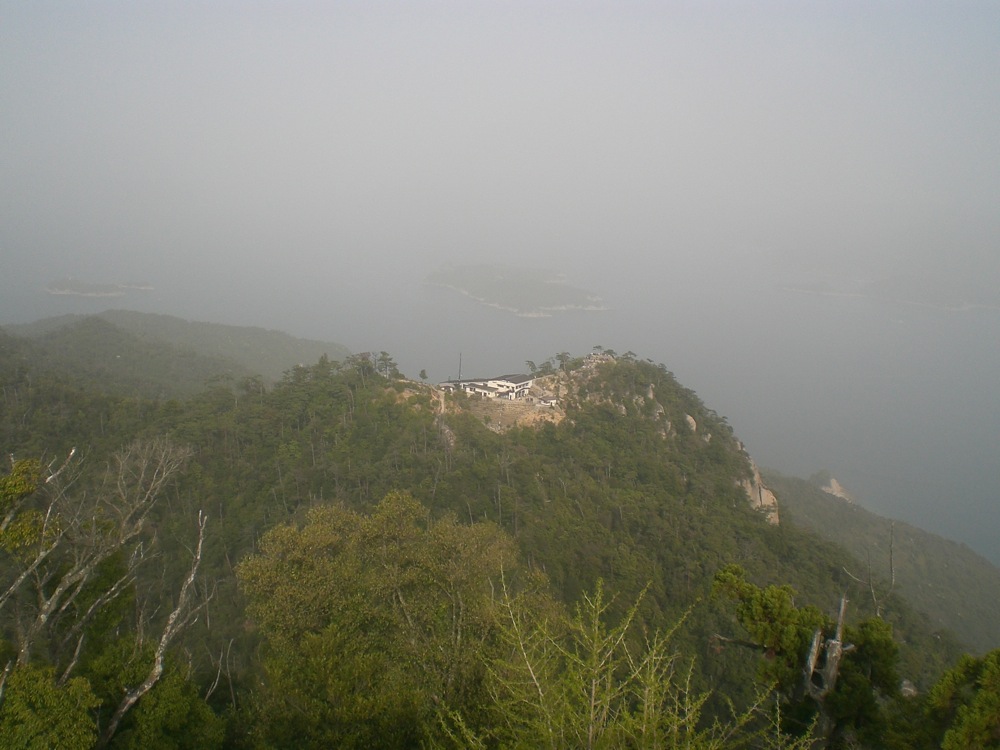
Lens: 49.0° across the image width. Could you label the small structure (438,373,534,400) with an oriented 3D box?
[{"bbox_3d":[-6.750,4.870,599.300,46.000,9.500,21.000,7,11,29],"label":"small structure"}]

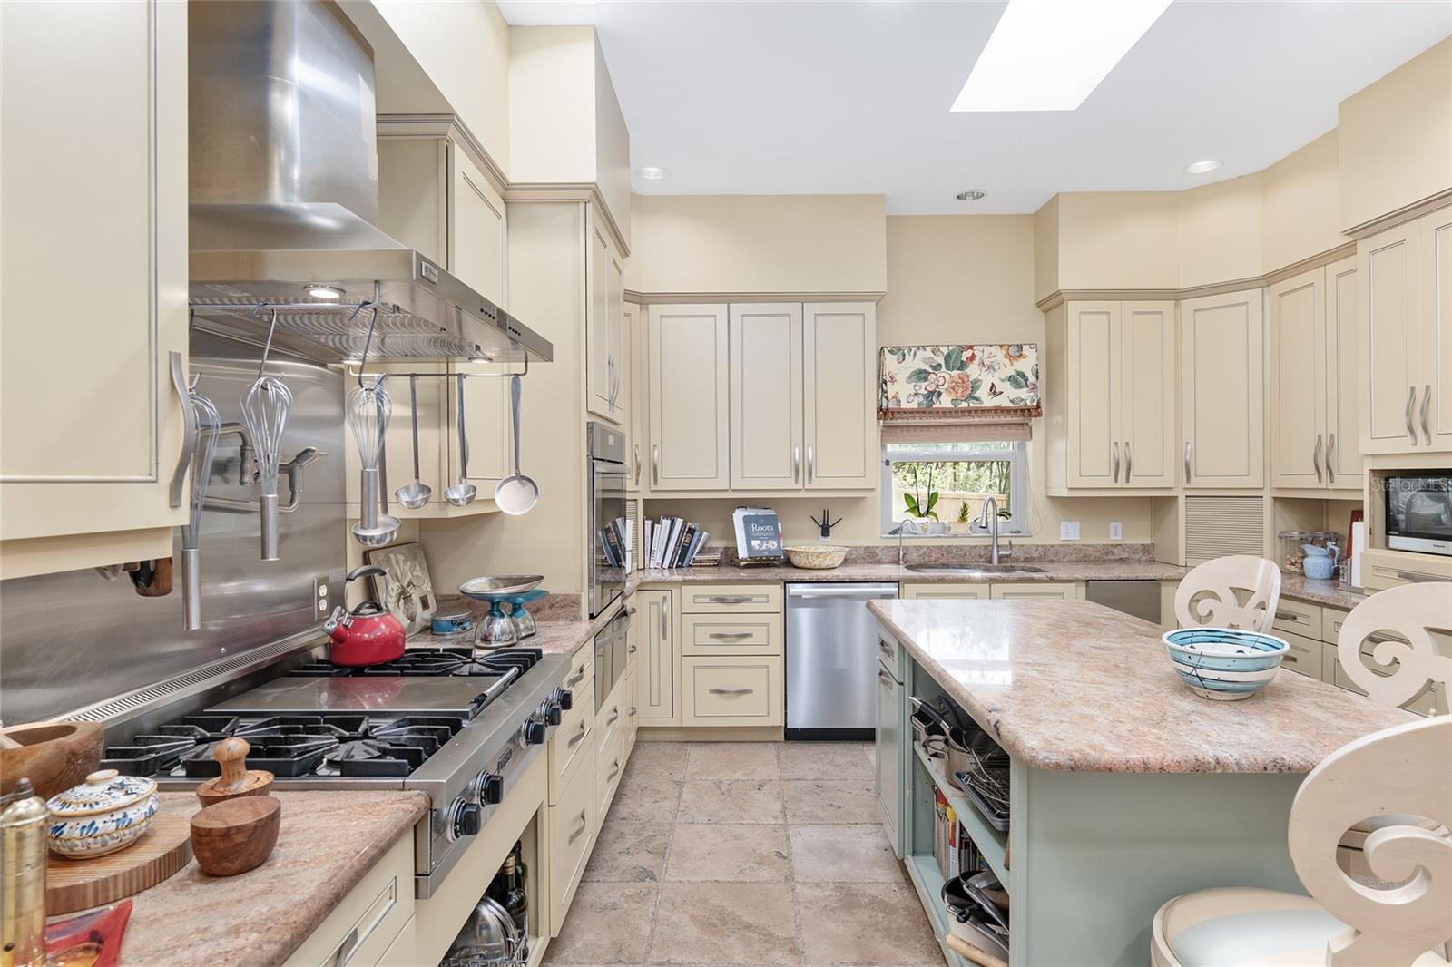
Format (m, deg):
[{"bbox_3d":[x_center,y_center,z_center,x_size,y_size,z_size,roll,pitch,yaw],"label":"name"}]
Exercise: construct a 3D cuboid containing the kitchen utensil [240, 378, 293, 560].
[{"bbox_3d":[-0.812,-0.027,1.285,0.075,0.323,0.075,0,0,1],"label":"kitchen utensil"}]

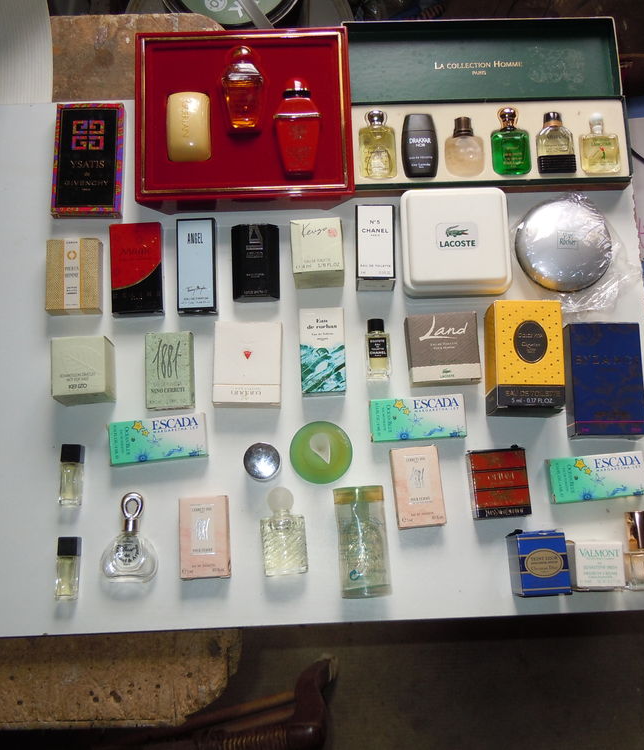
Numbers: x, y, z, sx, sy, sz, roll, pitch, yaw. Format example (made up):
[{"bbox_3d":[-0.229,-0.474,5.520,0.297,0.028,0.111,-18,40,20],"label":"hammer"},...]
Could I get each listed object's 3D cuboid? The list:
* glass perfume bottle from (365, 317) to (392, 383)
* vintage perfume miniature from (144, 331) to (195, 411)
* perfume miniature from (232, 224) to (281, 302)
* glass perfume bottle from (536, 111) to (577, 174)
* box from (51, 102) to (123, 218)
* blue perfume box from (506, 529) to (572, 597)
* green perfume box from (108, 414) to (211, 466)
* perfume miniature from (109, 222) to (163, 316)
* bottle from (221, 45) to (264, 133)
[{"bbox_3d":[0.041,-0.019,0.643,0.017,0.013,0.044,-2,77,0],"label":"glass perfume bottle"},{"bbox_3d":[-0.112,-0.003,0.639,0.033,0.015,0.055,-3,77,-1],"label":"vintage perfume miniature"},{"bbox_3d":[-0.050,-0.085,0.657,0.036,0.015,0.058,-1,77,0],"label":"perfume miniature"},{"bbox_3d":[0.197,-0.196,0.730,0.031,0.018,0.056,-2,78,0],"label":"glass perfume bottle"},{"bbox_3d":[-0.187,-0.172,0.697,0.053,0.011,0.094,-1,78,0],"label":"box"},{"bbox_3d":[0.163,0.143,0.654,0.035,0.039,0.043,-4,78,-1],"label":"blue perfume box"},{"bbox_3d":[-0.118,0.047,0.628,0.068,0.013,0.031,-6,77,-1],"label":"green perfume box"},{"bbox_3d":[-0.153,-0.087,0.720,0.041,0.014,0.077,-4,78,-1],"label":"perfume miniature"},{"bbox_3d":[-0.061,-0.221,0.661,0.032,0.017,0.065,-1,77,0],"label":"bottle"}]

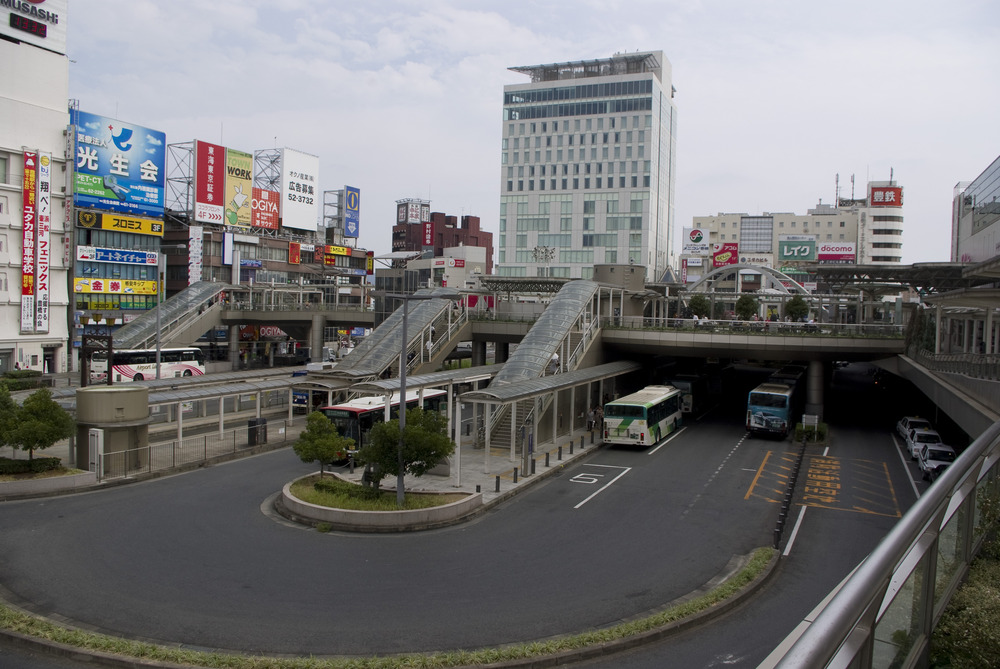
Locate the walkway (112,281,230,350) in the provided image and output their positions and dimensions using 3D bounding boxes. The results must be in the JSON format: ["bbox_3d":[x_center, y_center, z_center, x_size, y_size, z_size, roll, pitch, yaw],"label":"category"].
[{"bbox_3d":[-34.880,-0.890,76.586,3.400,9.600,14.500,2,2,23],"label":"walkway"}]

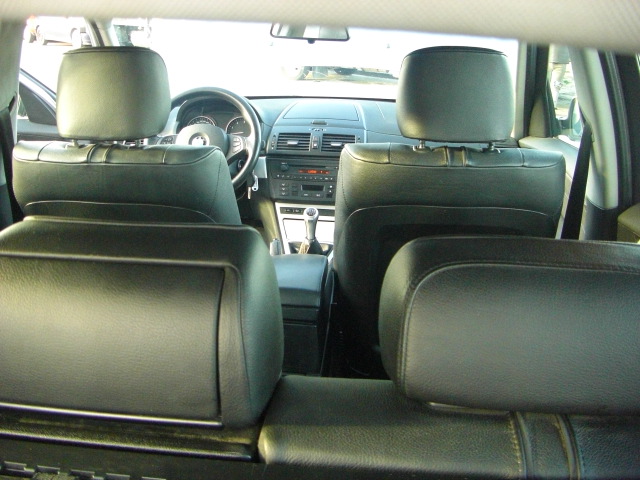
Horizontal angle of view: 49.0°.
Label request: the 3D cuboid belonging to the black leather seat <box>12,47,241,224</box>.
[{"bbox_3d":[-0.393,-0.046,2.028,0.530,1.060,0.770,2,21,4],"label":"black leather seat"}]

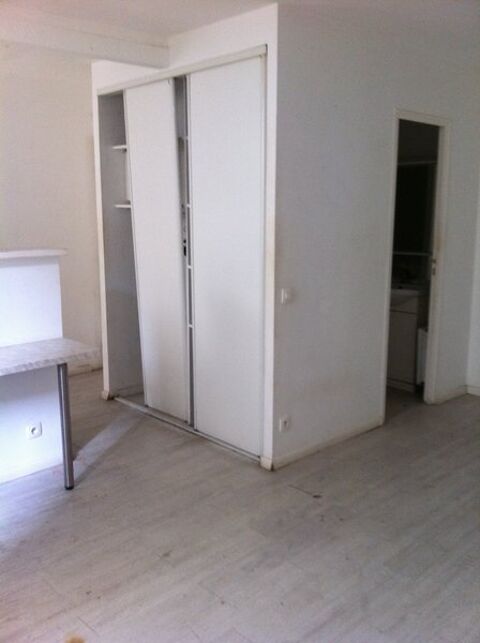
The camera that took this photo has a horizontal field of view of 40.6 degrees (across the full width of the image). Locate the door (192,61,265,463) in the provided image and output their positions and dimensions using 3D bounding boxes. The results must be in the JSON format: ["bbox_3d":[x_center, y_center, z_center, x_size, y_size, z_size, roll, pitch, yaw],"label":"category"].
[{"bbox_3d":[-0.078,-0.336,3.929,0.035,2.275,0.670,-9,14,-41],"label":"door"}]

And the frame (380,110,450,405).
[{"bbox_3d":[1.205,-0.345,4.545,0.705,2.110,0.090,-9,14,-41],"label":"frame"}]

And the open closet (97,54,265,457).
[{"bbox_3d":[-0.220,-0.429,4.455,0.600,2.310,1.710,-9,14,-41],"label":"open closet"}]

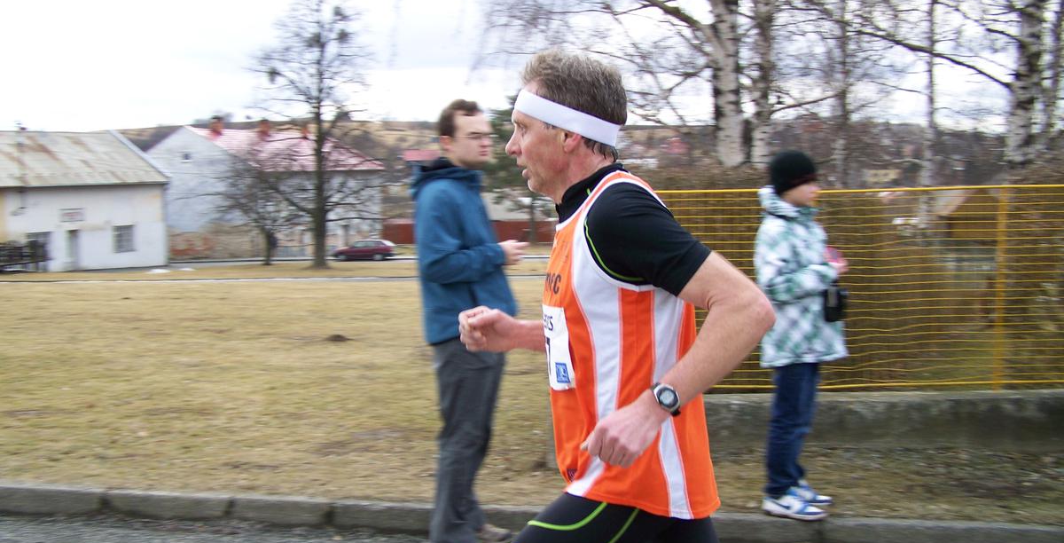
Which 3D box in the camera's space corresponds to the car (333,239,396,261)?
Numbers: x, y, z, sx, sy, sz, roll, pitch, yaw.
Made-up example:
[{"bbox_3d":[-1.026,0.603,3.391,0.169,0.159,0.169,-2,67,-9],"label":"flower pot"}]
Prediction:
[{"bbox_3d":[-11.594,-1.518,80.593,4.100,1.420,1.690,0,6,0],"label":"car"}]

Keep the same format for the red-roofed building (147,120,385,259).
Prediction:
[{"bbox_3d":[-21.169,-6.677,90.644,12.500,9.600,16.000,2,7,24],"label":"red-roofed building"}]

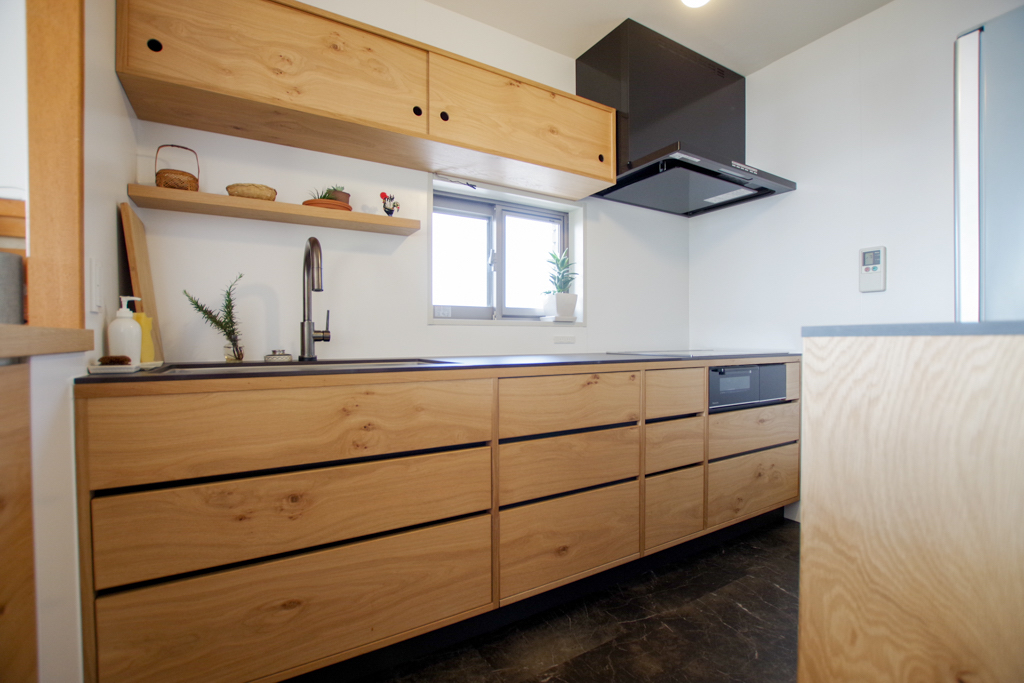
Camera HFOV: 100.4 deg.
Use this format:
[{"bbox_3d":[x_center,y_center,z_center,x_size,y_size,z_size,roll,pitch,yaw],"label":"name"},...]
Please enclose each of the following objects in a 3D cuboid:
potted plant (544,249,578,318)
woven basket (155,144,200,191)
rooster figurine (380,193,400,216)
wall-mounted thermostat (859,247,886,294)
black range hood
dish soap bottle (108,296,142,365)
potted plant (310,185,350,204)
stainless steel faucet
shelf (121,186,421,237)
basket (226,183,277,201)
[{"bbox_3d":[0.285,-0.306,2.327,0.206,0.397,0.184,-1,2,-31],"label":"potted plant"},{"bbox_3d":[-1.068,-0.547,1.367,0.110,0.165,0.102,-1,2,-31],"label":"woven basket"},{"bbox_3d":[-0.488,-0.538,1.715,0.081,0.120,0.041,-1,2,-31],"label":"rooster figurine"},{"bbox_3d":[1.663,-0.328,1.957,0.035,0.201,0.076,-1,2,-31],"label":"wall-mounted thermostat"},{"bbox_3d":[0.921,-1.153,2.262,0.938,0.712,0.650,-1,2,-31],"label":"black range hood"},{"bbox_3d":[-0.955,-0.022,1.054,0.064,0.176,0.062,-1,2,-31],"label":"dish soap bottle"},{"bbox_3d":[-0.679,-0.534,1.600,0.140,0.111,0.102,-1,2,-31],"label":"potted plant"},{"bbox_3d":[-0.655,-0.138,1.446,0.107,0.421,0.326,-1,2,-31],"label":"stainless steel faucet"},{"bbox_3d":[-0.783,-0.456,1.543,0.882,0.032,0.158,-1,2,-31],"label":"shelf"},{"bbox_3d":[-0.895,-0.507,1.472,0.149,0.076,0.102,-1,2,-31],"label":"basket"}]

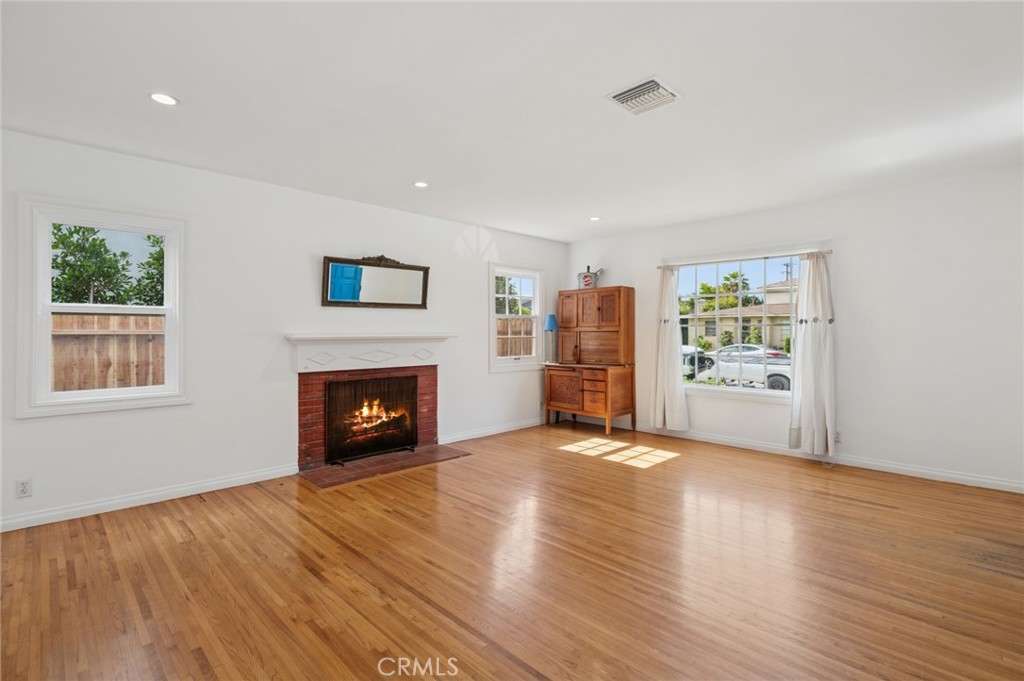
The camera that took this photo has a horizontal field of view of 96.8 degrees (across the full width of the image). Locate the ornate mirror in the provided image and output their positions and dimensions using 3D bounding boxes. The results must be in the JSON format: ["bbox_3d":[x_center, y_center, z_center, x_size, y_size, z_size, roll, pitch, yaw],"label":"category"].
[{"bbox_3d":[-1.280,-0.568,4.387,1.080,0.500,0.045,-1,9,-43],"label":"ornate mirror"}]

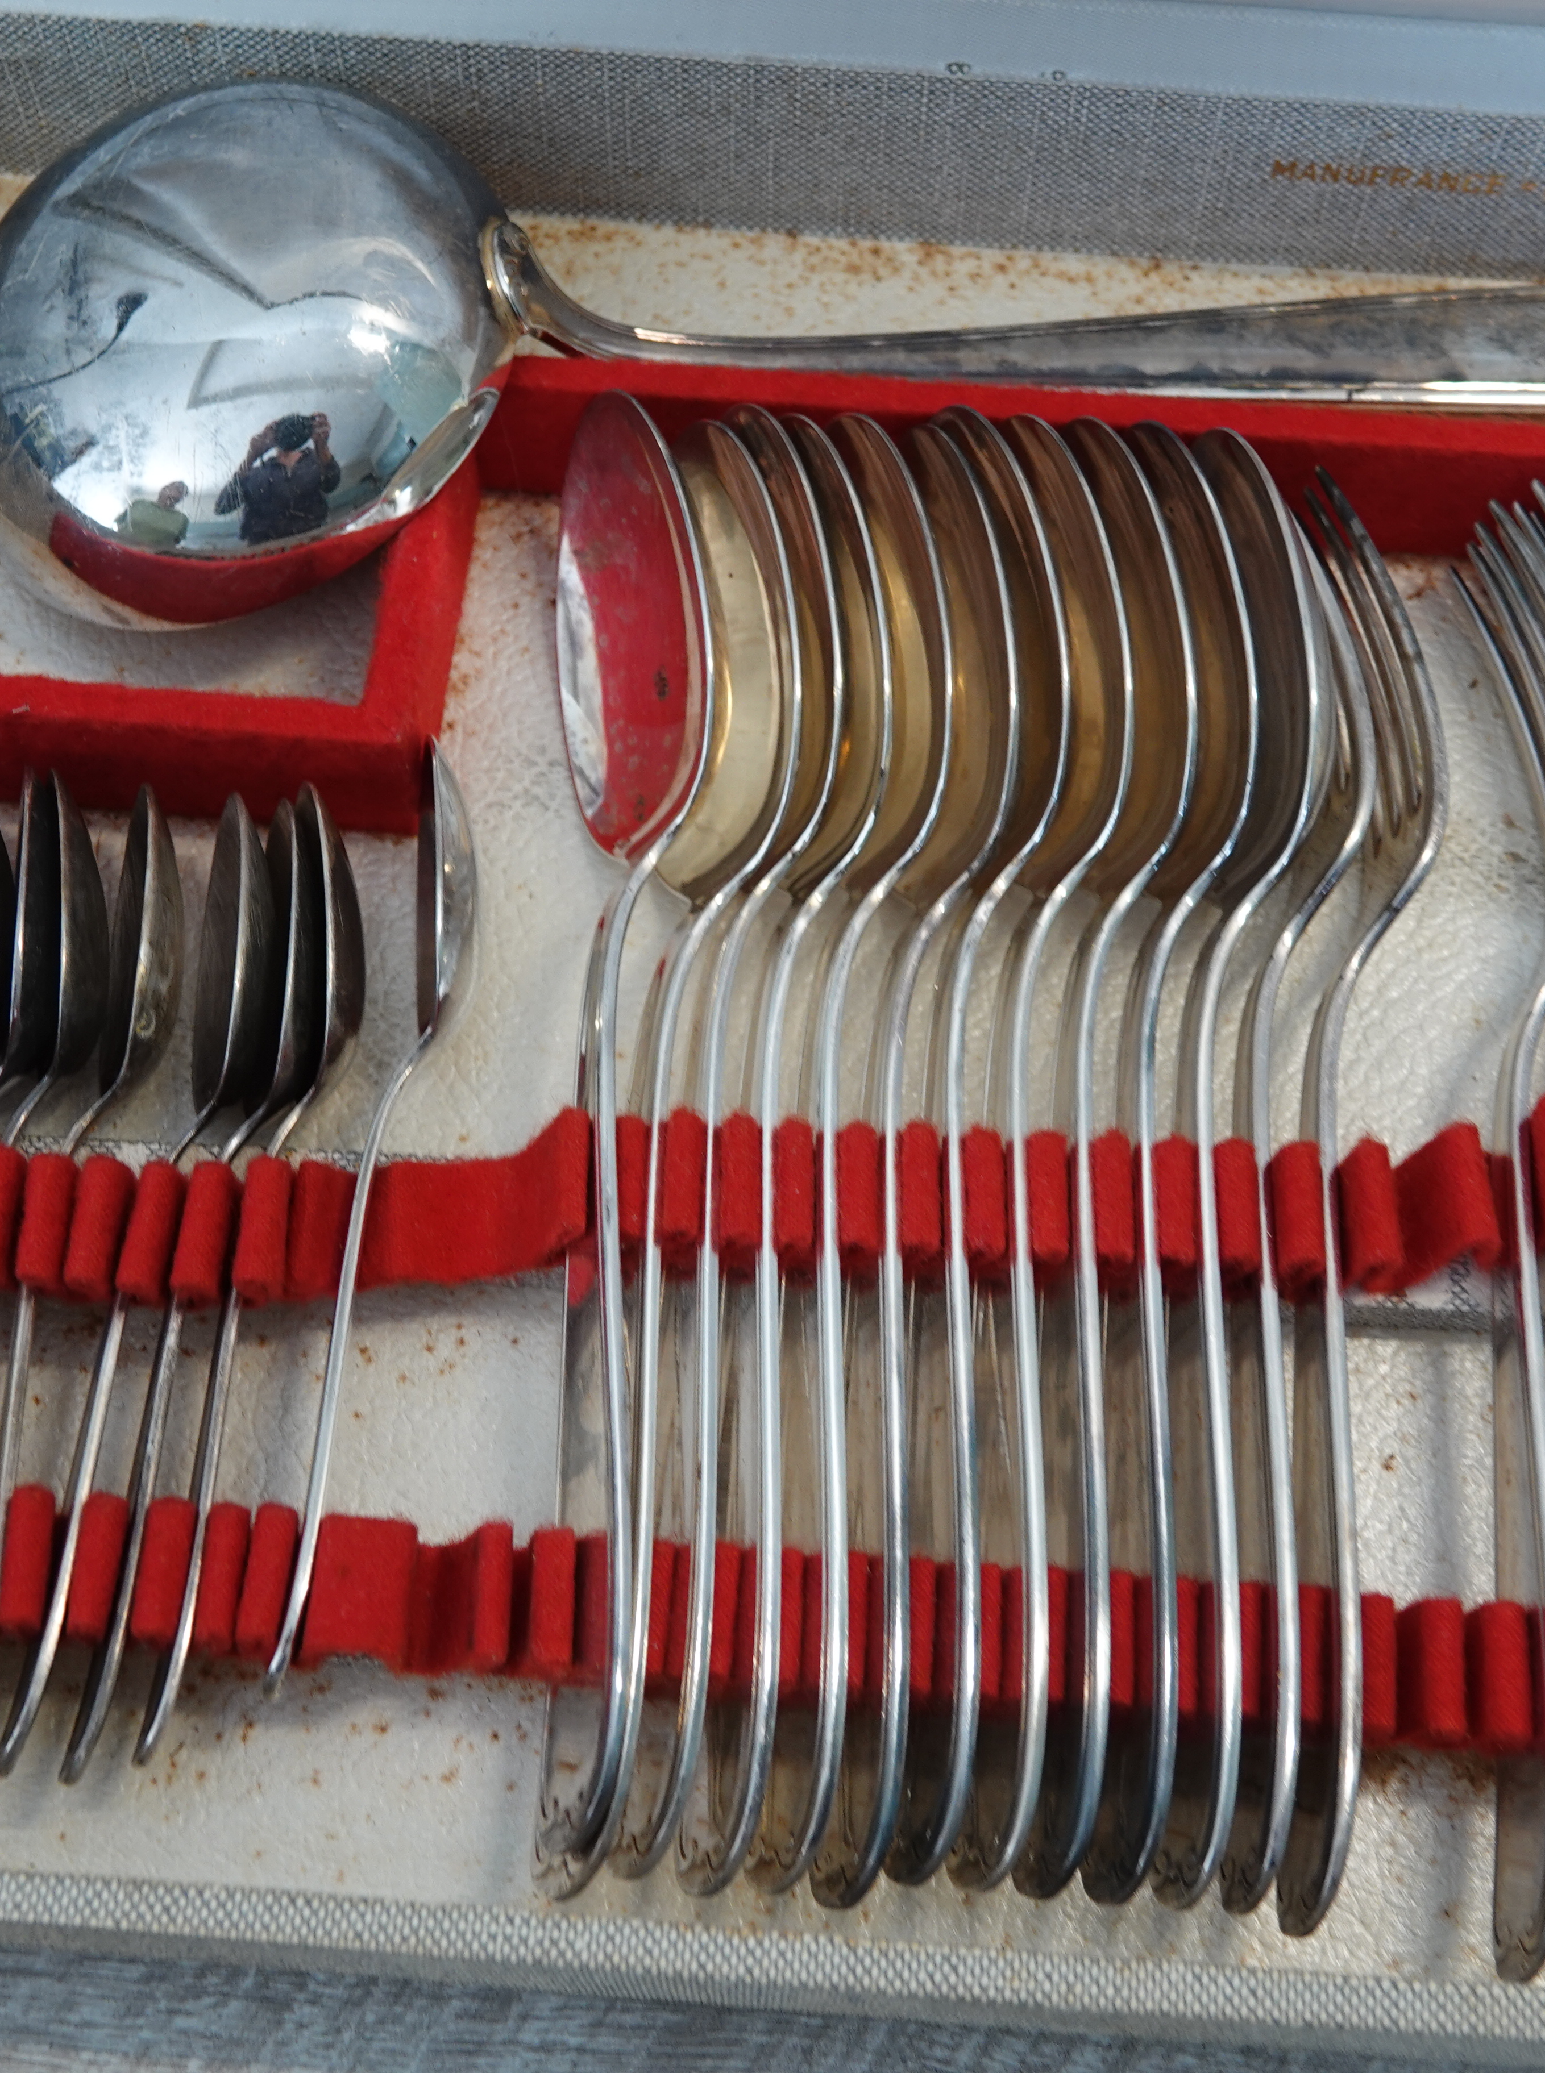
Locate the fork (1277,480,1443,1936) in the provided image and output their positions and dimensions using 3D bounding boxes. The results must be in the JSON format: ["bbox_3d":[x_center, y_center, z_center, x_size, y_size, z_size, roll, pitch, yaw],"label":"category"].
[{"bbox_3d":[0.081,0.016,0.375,0.021,0.026,0.209,9,69,-13],"label":"fork"}]

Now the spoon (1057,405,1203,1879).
[{"bbox_3d":[0.050,0.009,0.373,0.021,0.043,0.213,11,70,-22],"label":"spoon"}]

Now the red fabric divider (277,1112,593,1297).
[{"bbox_3d":[-0.046,0.024,0.369,0.043,0.021,0.022,4,67,1],"label":"red fabric divider"}]

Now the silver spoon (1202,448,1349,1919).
[{"bbox_3d":[0.070,0.013,0.378,0.022,0.044,0.212,14,70,-26],"label":"silver spoon"}]

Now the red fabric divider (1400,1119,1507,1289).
[{"bbox_3d":[0.094,0.024,0.374,0.014,0.015,0.020,4,67,1],"label":"red fabric divider"}]

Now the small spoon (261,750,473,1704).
[{"bbox_3d":[-0.054,0.023,0.376,0.016,0.029,0.140,11,71,-13],"label":"small spoon"}]

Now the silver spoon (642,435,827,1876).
[{"bbox_3d":[-0.002,0.008,0.373,0.021,0.043,0.212,11,70,-22],"label":"silver spoon"}]

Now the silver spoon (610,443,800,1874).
[{"bbox_3d":[-0.008,0.008,0.372,0.021,0.043,0.210,11,70,-22],"label":"silver spoon"}]

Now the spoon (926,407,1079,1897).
[{"bbox_3d":[0.032,0.007,0.373,0.021,0.043,0.213,11,70,-23],"label":"spoon"}]

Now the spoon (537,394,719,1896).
[{"bbox_3d":[-0.018,0.008,0.378,0.022,0.044,0.212,12,70,-31],"label":"spoon"}]

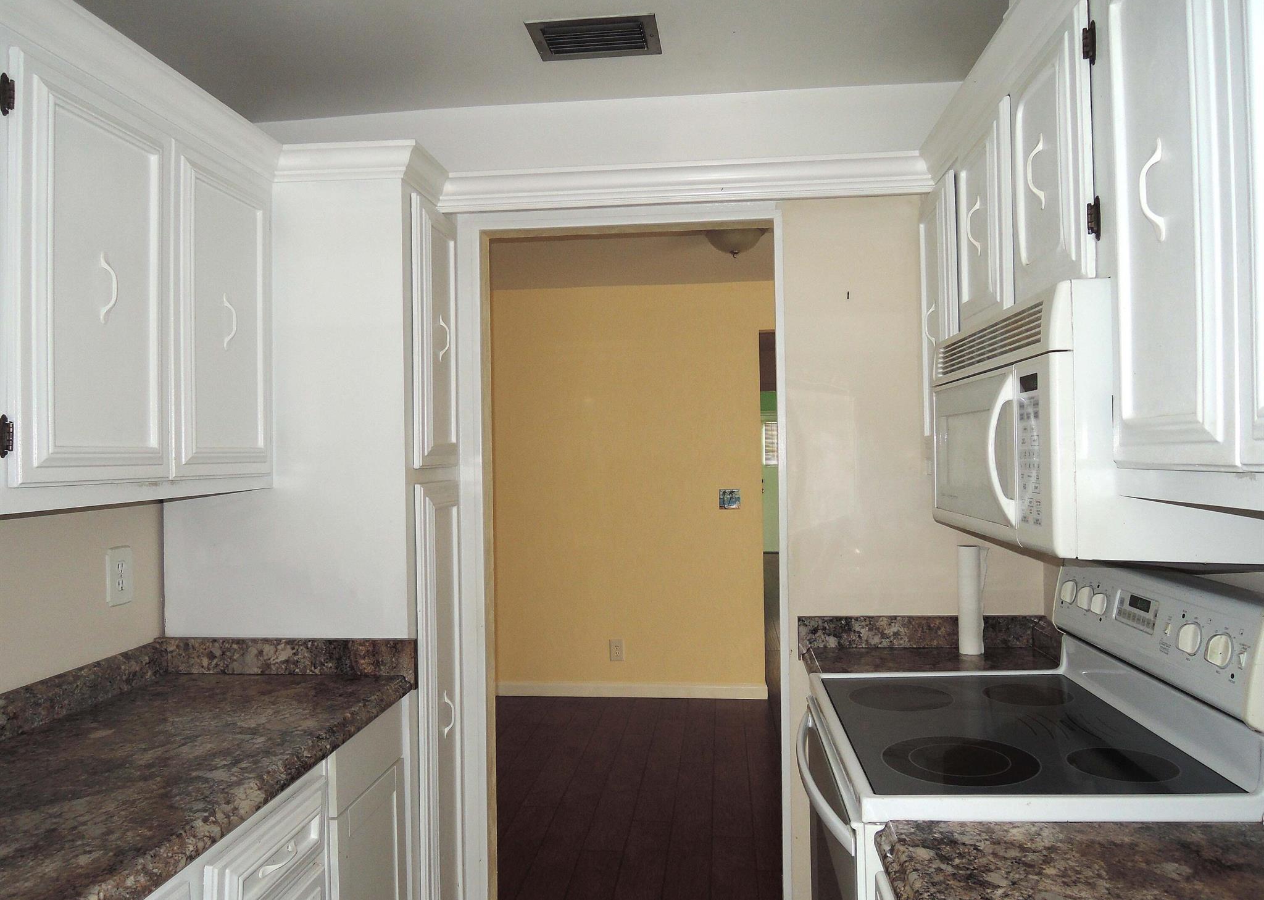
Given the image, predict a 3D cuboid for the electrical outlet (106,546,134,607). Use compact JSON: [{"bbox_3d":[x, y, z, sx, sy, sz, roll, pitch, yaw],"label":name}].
[{"bbox_3d":[-1.148,0.283,1.968,0.010,0.131,0.087,-1,0,6],"label":"electrical outlet"}]

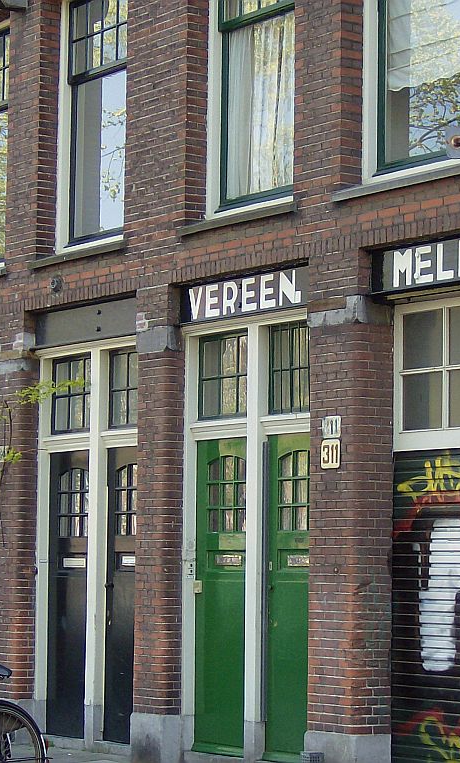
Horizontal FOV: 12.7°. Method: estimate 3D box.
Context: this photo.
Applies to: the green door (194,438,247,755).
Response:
[{"bbox_3d":[-0.016,1.580,15.275,0.052,2.331,0.783,4,-6,-35],"label":"green door"}]

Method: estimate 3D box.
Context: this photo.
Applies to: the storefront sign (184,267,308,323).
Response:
[{"bbox_3d":[0.160,-0.619,15.042,0.104,0.298,1.739,4,-6,-35],"label":"storefront sign"}]

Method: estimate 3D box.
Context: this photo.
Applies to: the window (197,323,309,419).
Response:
[{"bbox_3d":[0.237,-0.077,15.047,0.078,0.657,1.652,4,-6,-35],"label":"window"}]

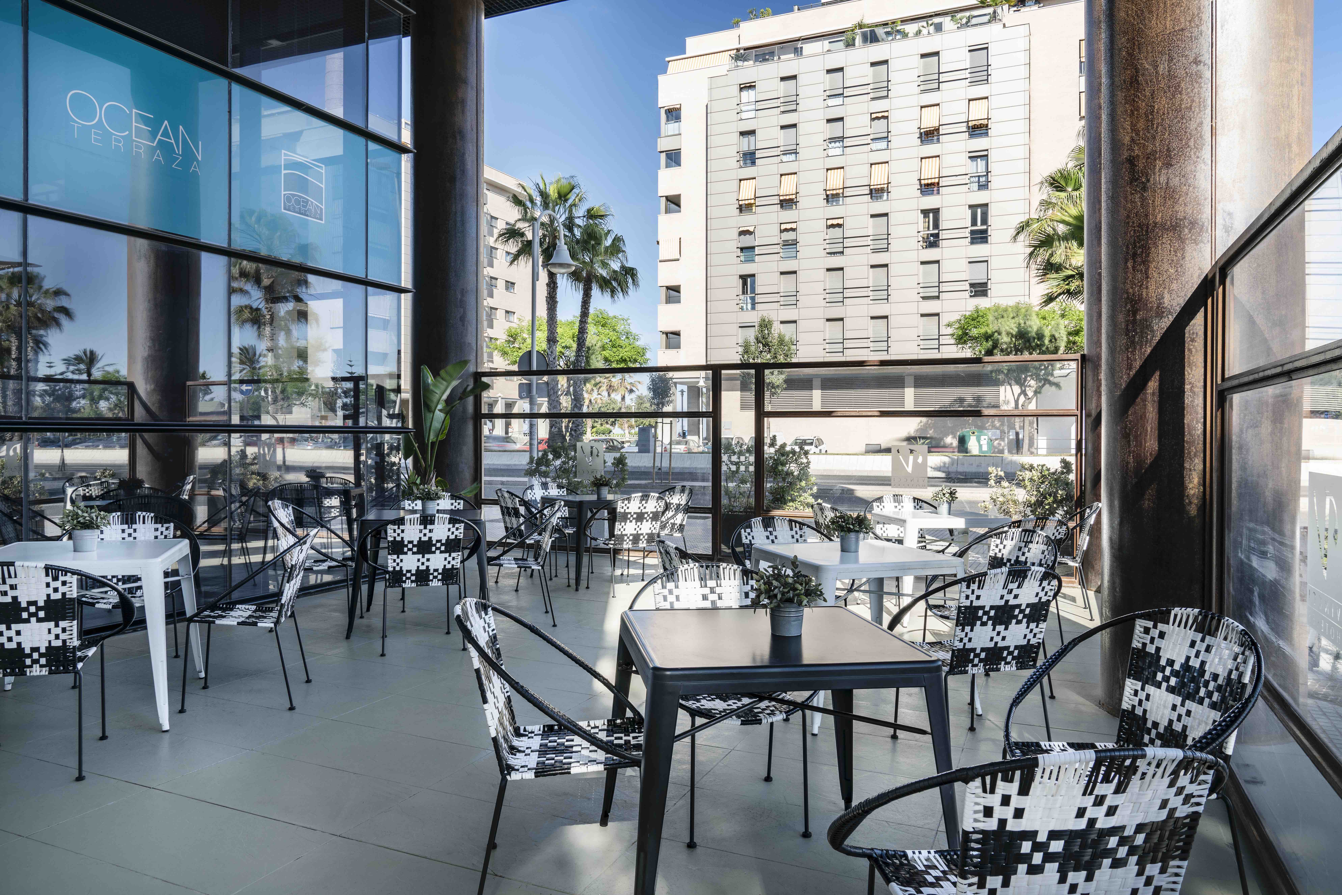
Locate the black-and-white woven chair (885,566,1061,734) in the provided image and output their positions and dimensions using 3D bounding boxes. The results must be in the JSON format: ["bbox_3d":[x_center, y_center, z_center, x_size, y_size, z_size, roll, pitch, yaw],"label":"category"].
[{"bbox_3d":[1.304,0.890,3.828,0.742,0.858,0.601,0,1,-18],"label":"black-and-white woven chair"}]

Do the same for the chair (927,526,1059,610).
[{"bbox_3d":[1.714,0.866,4.870,0.690,0.888,0.782,0,1,-25],"label":"chair"}]

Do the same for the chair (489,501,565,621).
[{"bbox_3d":[-1.067,0.815,6.450,0.601,0.858,0.742,0,1,-14],"label":"chair"}]

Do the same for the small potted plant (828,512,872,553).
[{"bbox_3d":[0.926,0.432,4.606,0.220,0.206,0.220,0,1,0],"label":"small potted plant"}]

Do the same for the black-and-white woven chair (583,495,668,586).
[{"bbox_3d":[-0.375,0.806,7.704,0.742,0.858,0.601,0,1,-35],"label":"black-and-white woven chair"}]

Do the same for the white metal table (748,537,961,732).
[{"bbox_3d":[0.917,0.922,4.612,0.853,0.758,0.853,0,1,-20],"label":"white metal table"}]

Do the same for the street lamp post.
[{"bbox_3d":[-2.254,-1.741,17.478,1.050,5.710,0.750,0,1,-6],"label":"street lamp post"}]

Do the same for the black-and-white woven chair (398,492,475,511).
[{"bbox_3d":[-1.904,0.821,7.162,0.765,0.865,0.650,0,1,-13],"label":"black-and-white woven chair"}]

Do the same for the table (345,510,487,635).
[{"bbox_3d":[-1.745,0.857,6.354,0.853,0.758,0.853,0,1,-12],"label":"table"}]

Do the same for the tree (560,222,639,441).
[{"bbox_3d":[-3.000,-4.985,38.500,3.248,10.286,3.248,0,1,0],"label":"tree"}]

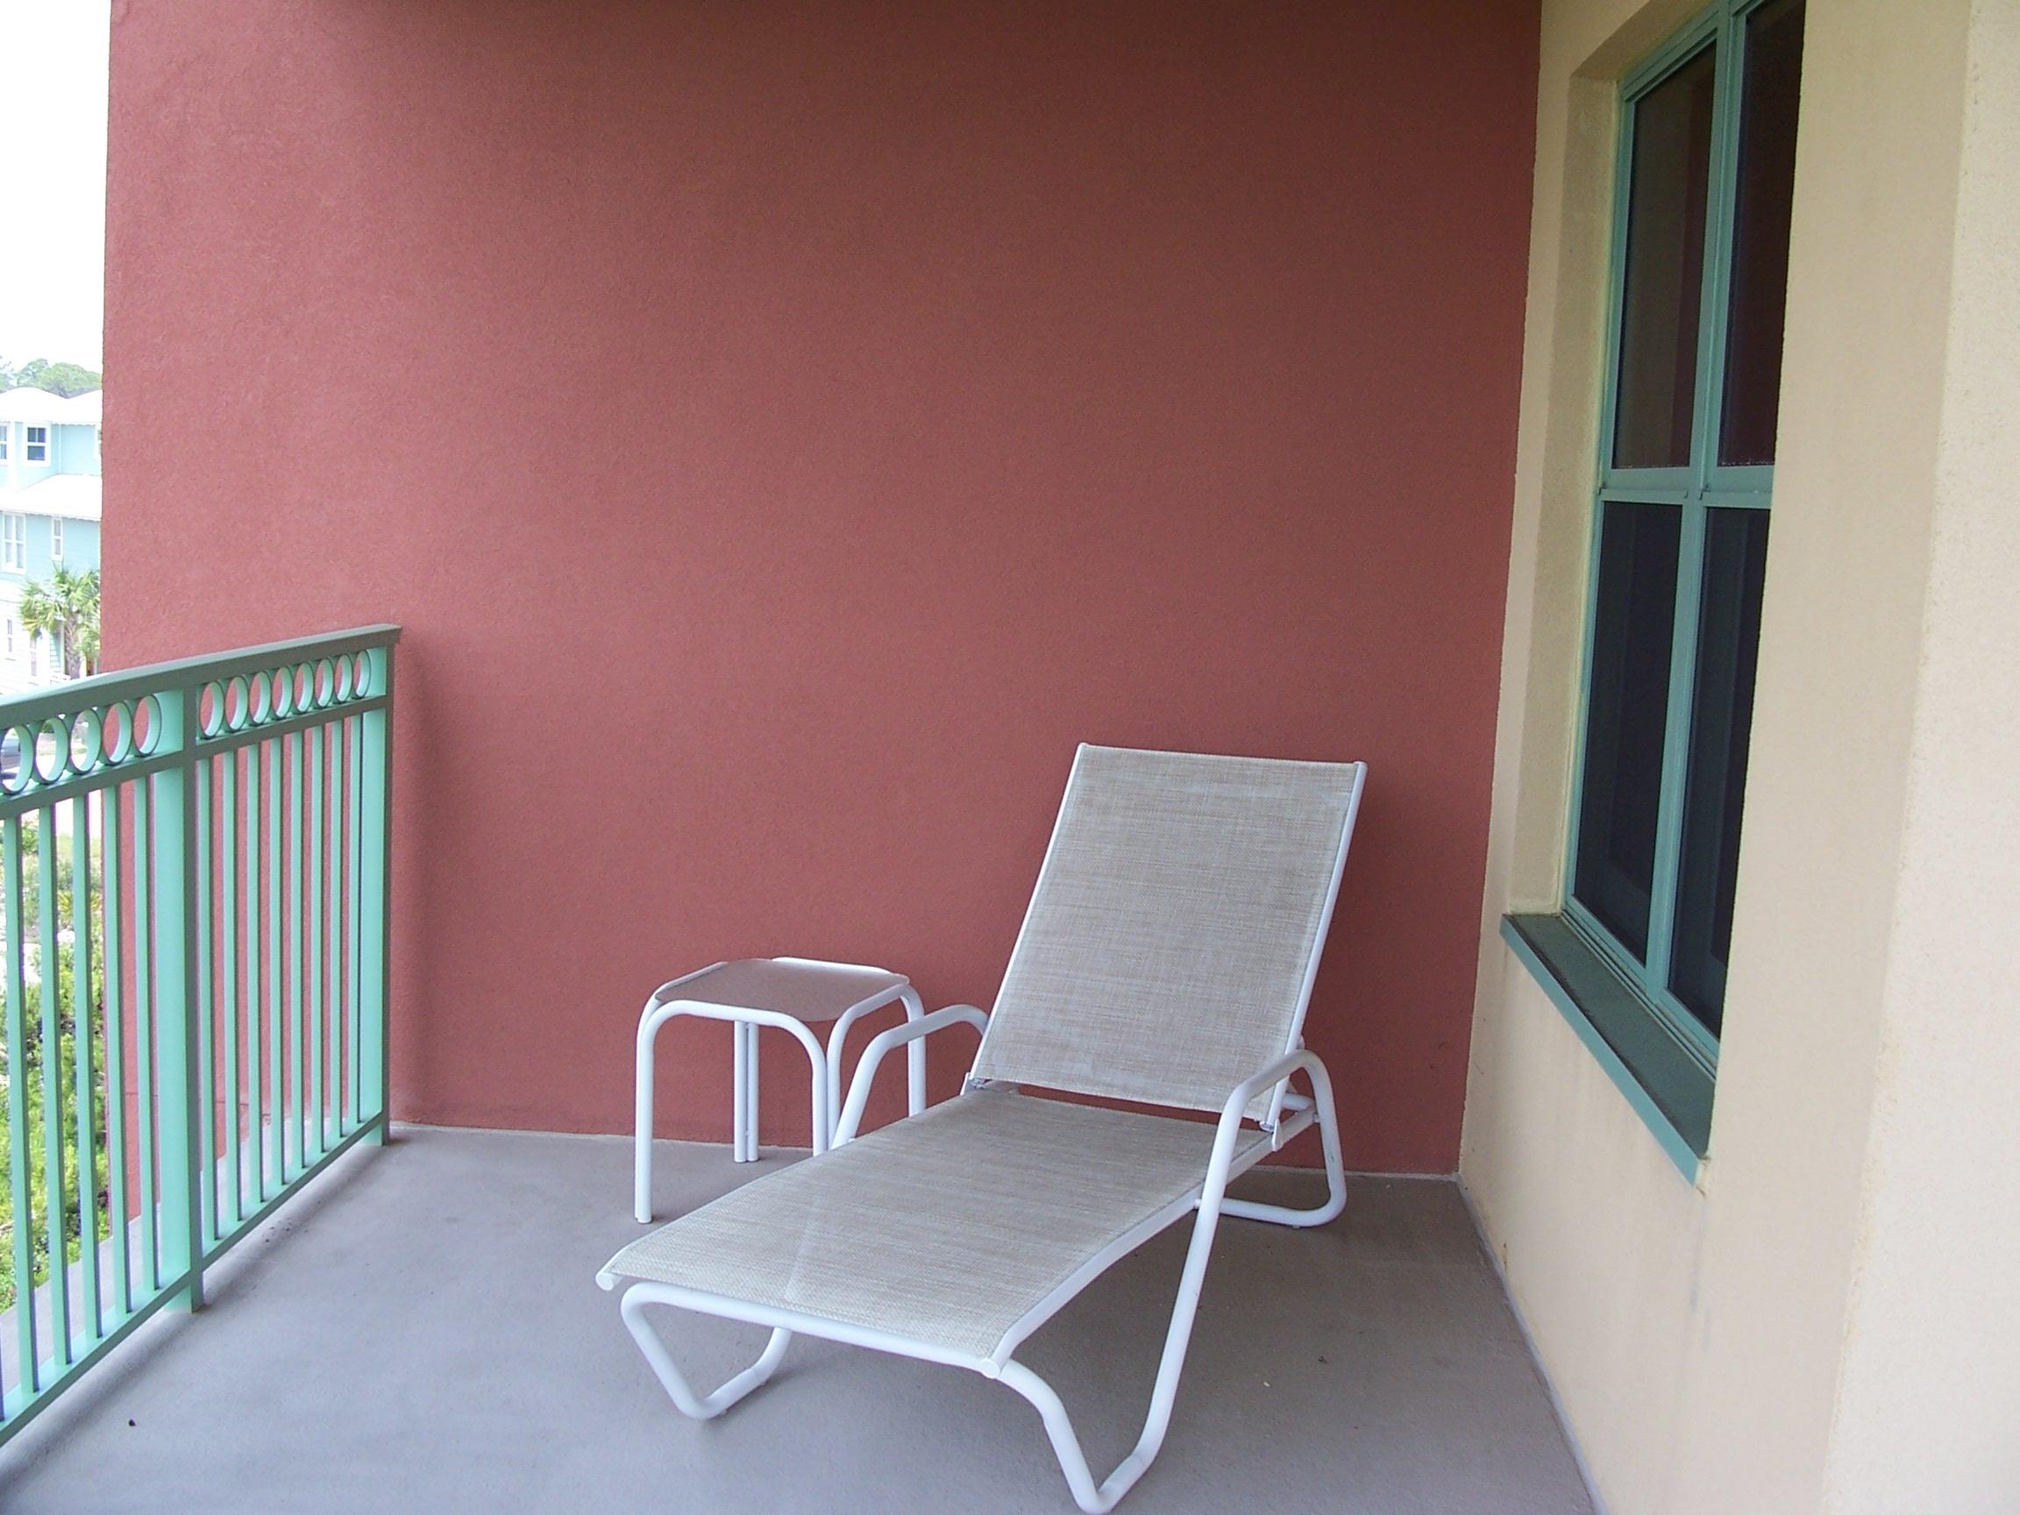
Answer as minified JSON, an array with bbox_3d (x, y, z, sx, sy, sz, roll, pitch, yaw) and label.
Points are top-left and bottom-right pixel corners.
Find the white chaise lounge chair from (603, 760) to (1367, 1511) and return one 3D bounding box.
[{"bbox_3d":[0.061,0.524,3.387,0.671,0.912,1.727,6,8,23],"label":"white chaise lounge chair"}]

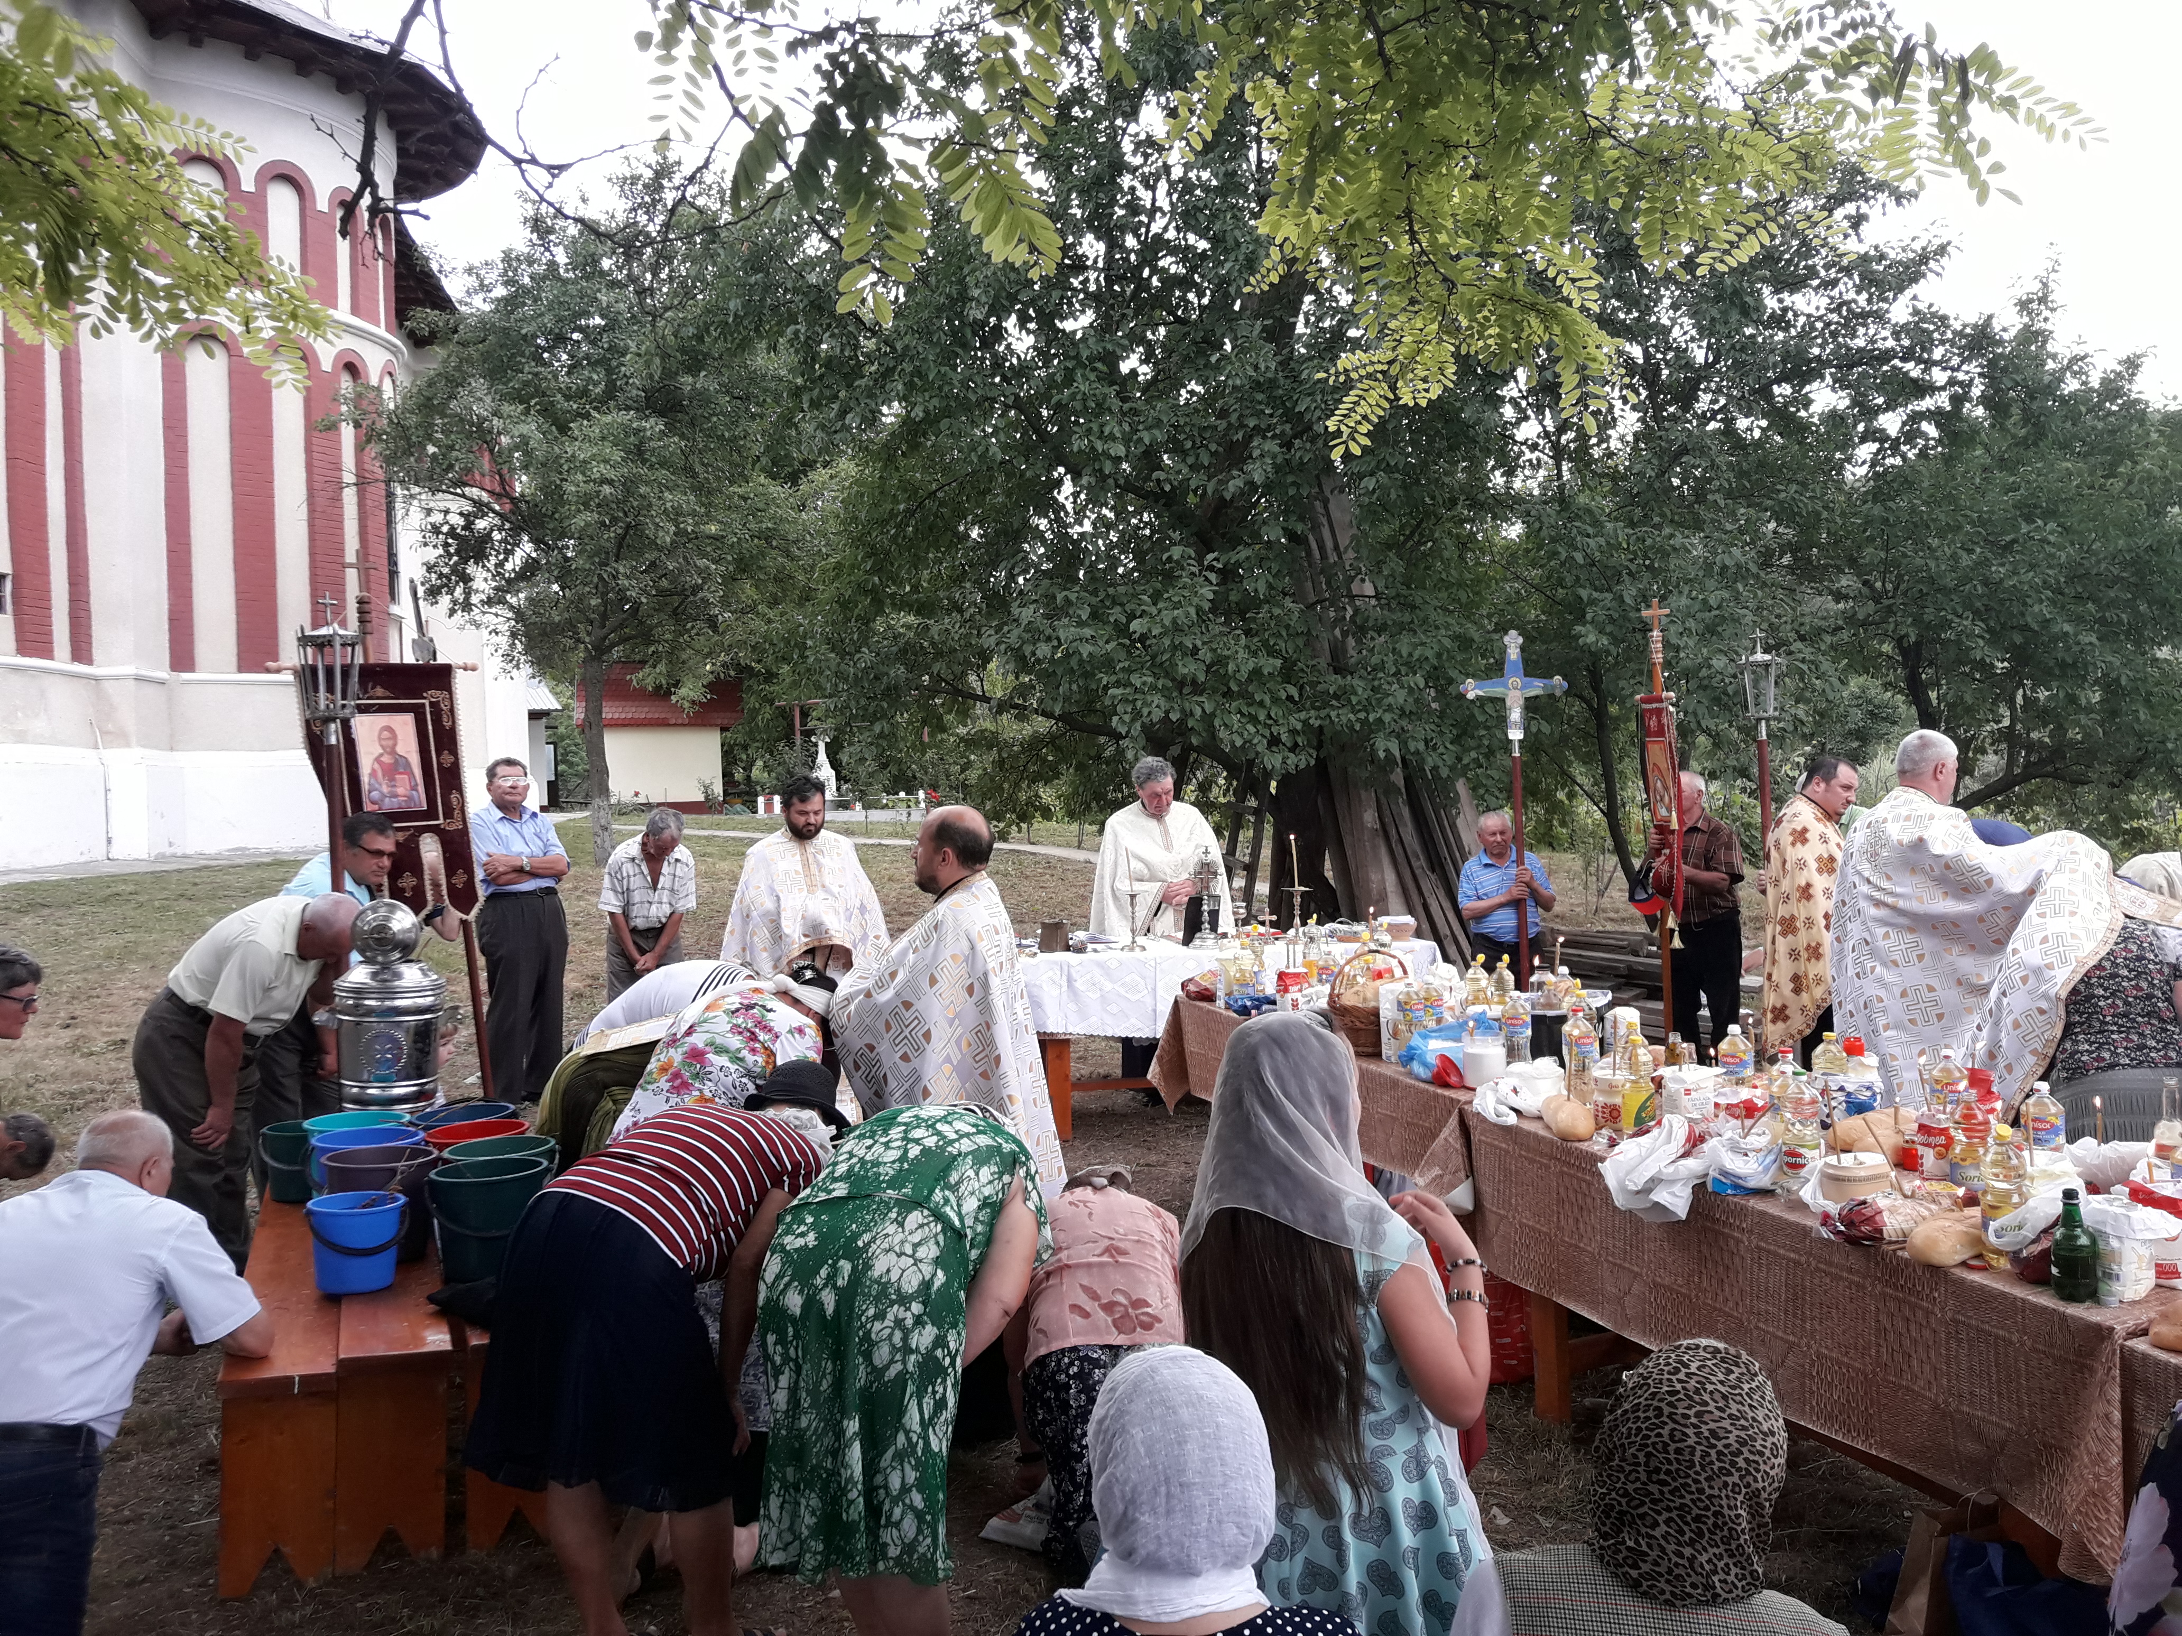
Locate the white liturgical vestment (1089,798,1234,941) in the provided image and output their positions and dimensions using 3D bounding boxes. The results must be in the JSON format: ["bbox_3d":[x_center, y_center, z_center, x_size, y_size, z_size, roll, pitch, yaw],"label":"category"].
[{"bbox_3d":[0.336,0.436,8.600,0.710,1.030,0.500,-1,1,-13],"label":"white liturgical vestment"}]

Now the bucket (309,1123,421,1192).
[{"bbox_3d":[-1.966,0.996,4.800,0.290,0.265,0.285,-1,2,-23],"label":"bucket"}]

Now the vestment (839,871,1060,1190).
[{"bbox_3d":[-0.425,0.760,5.300,0.660,1.200,0.620,0,2,12],"label":"vestment"}]

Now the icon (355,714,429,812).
[{"bbox_3d":[-2.696,-0.213,6.800,0.260,0.370,0.020,0,-12,-24],"label":"icon"}]

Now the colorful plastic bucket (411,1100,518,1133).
[{"bbox_3d":[-1.805,0.980,5.080,0.275,0.255,0.275,-1,2,0],"label":"colorful plastic bucket"}]

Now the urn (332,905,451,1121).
[{"bbox_3d":[-2.138,0.549,5.400,0.360,0.630,0.350,-1,1,-21],"label":"urn"}]

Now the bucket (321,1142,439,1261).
[{"bbox_3d":[-1.850,1.015,4.600,0.290,0.260,0.290,0,2,0],"label":"bucket"}]

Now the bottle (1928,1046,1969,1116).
[{"bbox_3d":[1.954,0.666,4.000,0.081,0.275,0.081,0,2,18],"label":"bottle"}]

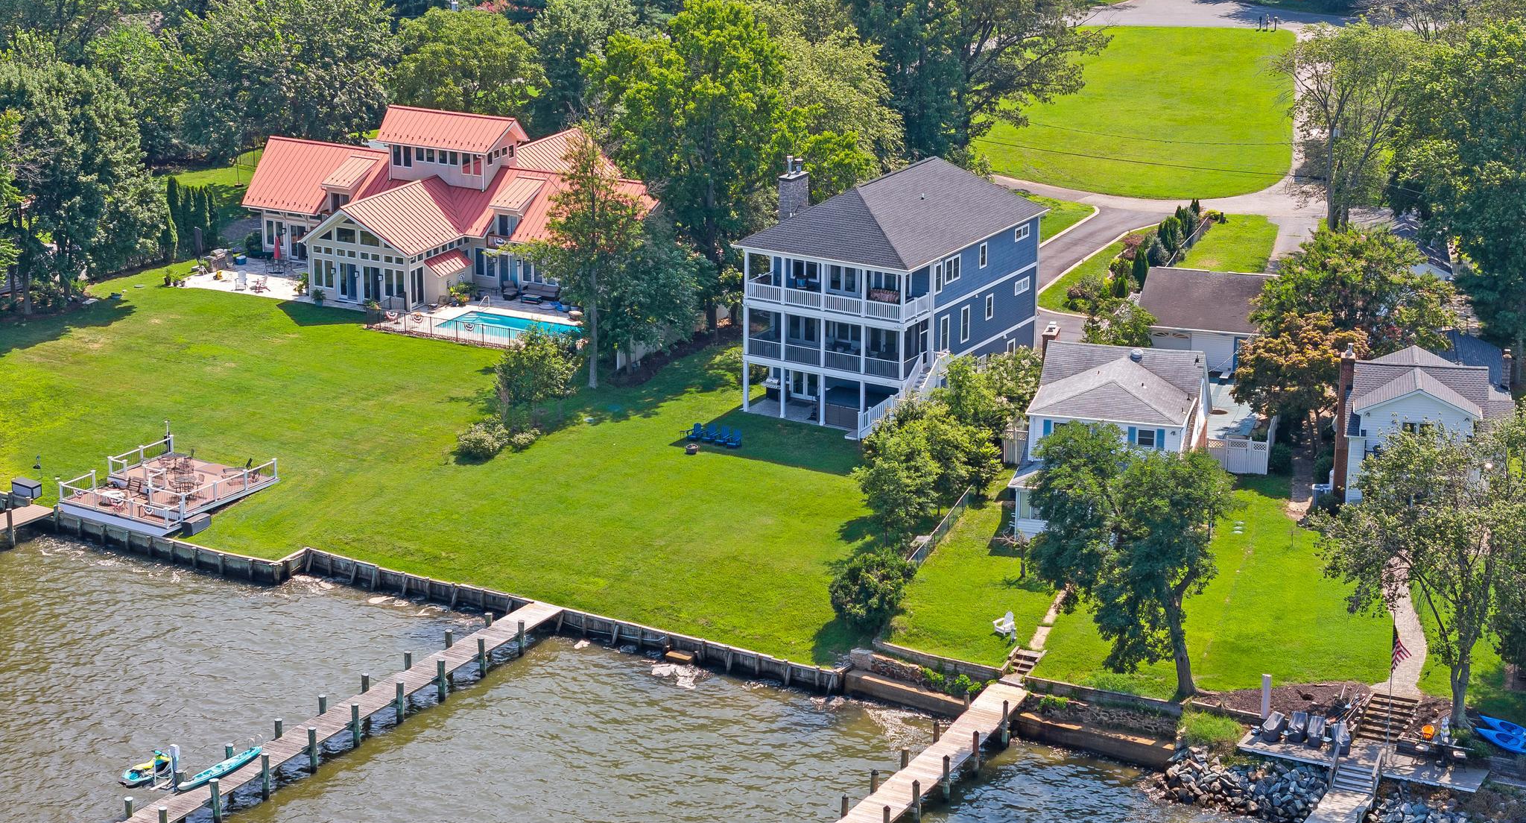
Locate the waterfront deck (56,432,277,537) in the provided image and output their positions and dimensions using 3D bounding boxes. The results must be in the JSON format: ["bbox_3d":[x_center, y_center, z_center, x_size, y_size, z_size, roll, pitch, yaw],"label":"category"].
[{"bbox_3d":[-30.064,3.747,156.315,7.430,1.950,8.345,11,20,31],"label":"waterfront deck"}]

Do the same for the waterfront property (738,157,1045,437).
[{"bbox_3d":[7.065,-7.100,166.485,10.800,12.400,17.100,10,19,29],"label":"waterfront property"}]

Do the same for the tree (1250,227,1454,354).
[{"bbox_3d":[33.169,-6.283,173.677,11.000,8.100,10.000,3,17,10],"label":"tree"}]

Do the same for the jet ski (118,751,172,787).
[{"bbox_3d":[-24.615,14.229,123.595,1.080,1.000,2.550,16,23,42],"label":"jet ski"}]

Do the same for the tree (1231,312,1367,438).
[{"bbox_3d":[27.114,-1.486,157.172,6.800,7.035,6.600,0,17,0],"label":"tree"}]

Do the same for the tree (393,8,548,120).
[{"bbox_3d":[-21.719,-24.578,228.527,11.400,10.310,11.000,0,17,0],"label":"tree"}]

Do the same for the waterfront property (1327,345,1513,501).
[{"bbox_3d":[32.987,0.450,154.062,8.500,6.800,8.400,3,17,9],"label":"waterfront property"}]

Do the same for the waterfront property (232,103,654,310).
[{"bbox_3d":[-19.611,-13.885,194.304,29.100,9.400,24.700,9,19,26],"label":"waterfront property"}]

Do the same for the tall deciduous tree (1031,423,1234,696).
[{"bbox_3d":[14.870,6.696,126.359,8.600,12.300,9.000,6,18,19],"label":"tall deciduous tree"}]

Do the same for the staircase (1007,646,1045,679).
[{"bbox_3d":[11.401,10.991,134.479,1.300,0.760,1.700,8,18,25],"label":"staircase"}]

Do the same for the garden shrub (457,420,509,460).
[{"bbox_3d":[-14.488,1.244,159.908,2.800,1.700,2.500,0,17,0],"label":"garden shrub"}]

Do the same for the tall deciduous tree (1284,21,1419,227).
[{"bbox_3d":[38.256,-18.732,203.099,9.000,13.852,8.600,0,17,0],"label":"tall deciduous tree"}]

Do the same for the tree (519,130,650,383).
[{"bbox_3d":[-9.585,-8.317,167.814,6.800,14.516,6.600,0,17,0],"label":"tree"}]

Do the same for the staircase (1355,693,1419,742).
[{"bbox_3d":[25.532,12.507,126.319,1.850,1.080,2.450,9,19,27],"label":"staircase"}]

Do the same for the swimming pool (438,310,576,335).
[{"bbox_3d":[-14.740,-4.265,180.811,8.200,1.300,4.150,9,19,26],"label":"swimming pool"}]

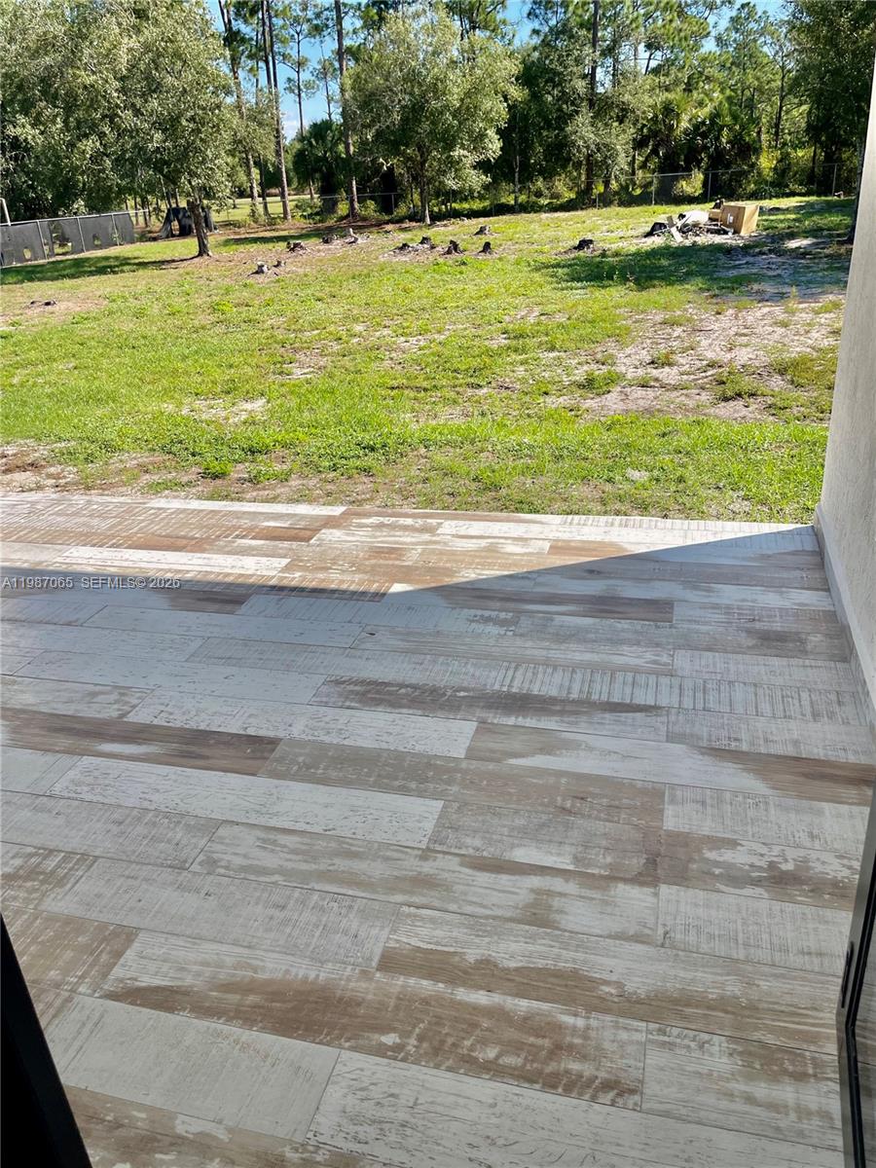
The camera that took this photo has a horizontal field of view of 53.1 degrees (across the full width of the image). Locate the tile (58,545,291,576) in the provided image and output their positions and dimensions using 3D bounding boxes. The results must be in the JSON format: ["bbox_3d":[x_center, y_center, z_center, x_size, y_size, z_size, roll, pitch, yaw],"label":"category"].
[{"bbox_3d":[-1.312,-0.110,4.316,1.200,0.010,0.200,3,26,16],"label":"tile"}]

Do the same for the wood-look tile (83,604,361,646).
[{"bbox_3d":[-0.894,0.179,3.629,1.200,0.010,0.200,3,26,16],"label":"wood-look tile"}]

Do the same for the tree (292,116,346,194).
[{"bbox_3d":[-6.877,-24.489,51.015,3.280,4.710,3.280,-6,25,-5],"label":"tree"}]

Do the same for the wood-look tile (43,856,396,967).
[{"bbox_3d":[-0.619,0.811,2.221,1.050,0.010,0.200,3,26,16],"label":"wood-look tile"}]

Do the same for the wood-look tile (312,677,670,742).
[{"bbox_3d":[0.157,0.418,2.957,1.200,0.010,0.200,3,26,16],"label":"wood-look tile"}]

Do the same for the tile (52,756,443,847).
[{"bbox_3d":[-0.584,0.637,2.592,1.200,0.010,0.200,3,26,16],"label":"tile"}]

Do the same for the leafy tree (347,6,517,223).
[{"bbox_3d":[-0.255,-18.690,35.393,6.750,7.680,6.550,-3,25,1],"label":"leafy tree"}]

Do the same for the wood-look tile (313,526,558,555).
[{"bbox_3d":[-0.046,-0.209,4.345,1.200,0.010,0.200,3,26,16],"label":"wood-look tile"}]

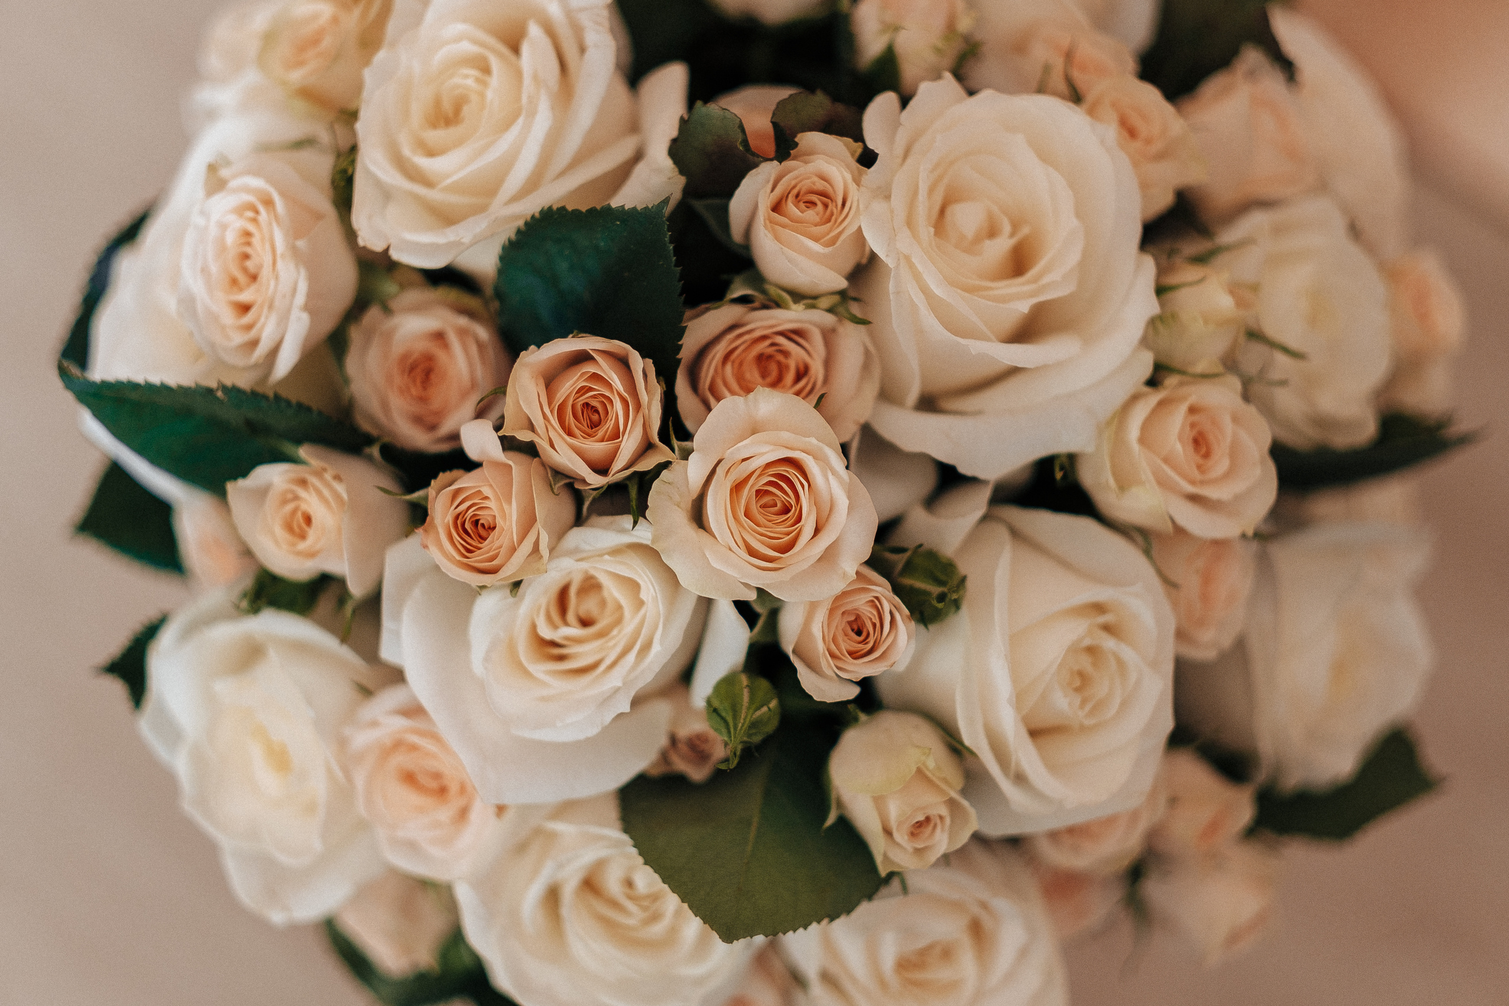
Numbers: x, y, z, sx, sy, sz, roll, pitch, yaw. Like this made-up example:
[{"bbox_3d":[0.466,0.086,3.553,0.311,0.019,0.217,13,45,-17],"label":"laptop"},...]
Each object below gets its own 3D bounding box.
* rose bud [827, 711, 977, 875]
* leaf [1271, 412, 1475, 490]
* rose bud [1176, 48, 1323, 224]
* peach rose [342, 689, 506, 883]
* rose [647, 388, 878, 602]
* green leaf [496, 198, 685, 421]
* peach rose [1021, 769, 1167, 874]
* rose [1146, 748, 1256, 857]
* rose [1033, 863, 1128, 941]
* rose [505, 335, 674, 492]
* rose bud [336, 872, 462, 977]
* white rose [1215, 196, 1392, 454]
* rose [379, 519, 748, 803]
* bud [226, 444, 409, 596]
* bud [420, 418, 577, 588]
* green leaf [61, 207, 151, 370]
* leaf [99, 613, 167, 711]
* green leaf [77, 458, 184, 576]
[{"bbox_3d":[0.035,0.068,0.830,0.034,0.034,0.044,-4,39,-4],"label":"rose bud"},{"bbox_3d":[0.155,-0.013,0.905,0.062,0.010,0.038,-13,28,-13],"label":"leaf"},{"bbox_3d":[0.126,-0.094,0.902,0.042,0.043,0.047,7,73,-23],"label":"rose bud"},{"bbox_3d":[-0.081,0.069,0.868,0.043,0.047,0.043,4,16,14],"label":"peach rose"},{"bbox_3d":[0.002,-0.002,0.797,0.052,0.049,0.040,0,3,-3],"label":"rose"},{"bbox_3d":[-0.037,-0.044,0.790,0.044,0.014,0.050,6,73,8],"label":"green leaf"},{"bbox_3d":[0.081,0.074,0.840,0.036,0.032,0.033,0,24,-19],"label":"peach rose"},{"bbox_3d":[0.113,0.076,0.900,0.031,0.031,0.034,0,24,-37],"label":"rose"},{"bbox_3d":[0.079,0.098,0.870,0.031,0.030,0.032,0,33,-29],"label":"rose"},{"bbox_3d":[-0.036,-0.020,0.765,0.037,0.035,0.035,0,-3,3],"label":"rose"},{"bbox_3d":[-0.091,0.105,0.900,0.037,0.037,0.038,13,38,16],"label":"rose bud"},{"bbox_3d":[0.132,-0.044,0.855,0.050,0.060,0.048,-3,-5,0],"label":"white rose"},{"bbox_3d":[-0.043,0.034,0.787,0.081,0.060,0.067,0,75,-6],"label":"rose"},{"bbox_3d":[-0.100,0.004,0.803,0.038,0.034,0.037,0,0,25],"label":"bud"},{"bbox_3d":[-0.056,0.000,0.778,0.034,0.036,0.035,0,16,20],"label":"bud"},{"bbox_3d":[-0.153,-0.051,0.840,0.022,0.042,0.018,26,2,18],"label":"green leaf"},{"bbox_3d":[-0.154,0.042,0.922,0.042,0.034,0.011,-3,5,24],"label":"leaf"},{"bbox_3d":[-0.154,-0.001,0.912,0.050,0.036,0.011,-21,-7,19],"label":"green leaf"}]

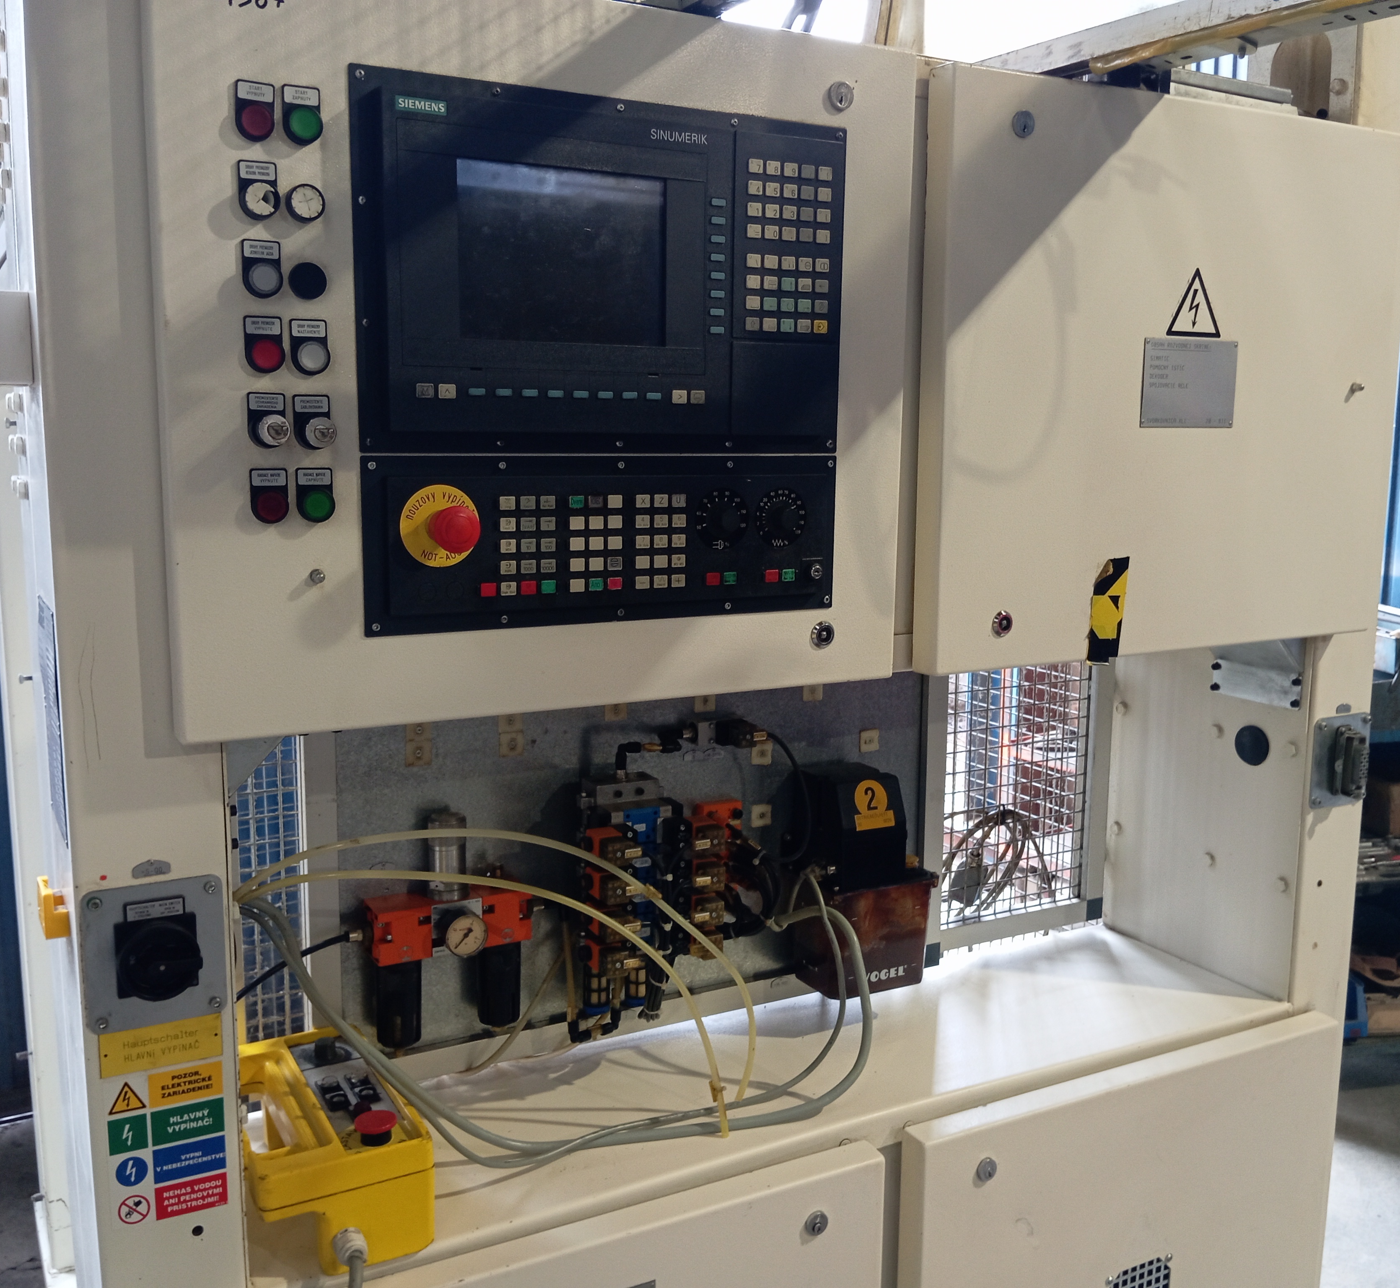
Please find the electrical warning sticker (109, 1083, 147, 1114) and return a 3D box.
[{"bbox_3d":[-0.494,0.391,1.196,0.031,0.027,0.002,-4,11,-28],"label":"electrical warning sticker"}]

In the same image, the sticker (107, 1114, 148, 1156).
[{"bbox_3d":[-0.495,0.426,1.202,0.032,0.032,0.002,-4,11,-28],"label":"sticker"}]

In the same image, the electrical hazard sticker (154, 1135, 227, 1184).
[{"bbox_3d":[-0.453,0.459,1.231,0.060,0.031,0.002,-4,11,-28],"label":"electrical hazard sticker"}]

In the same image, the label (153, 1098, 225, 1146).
[{"bbox_3d":[-0.452,0.423,1.225,0.060,0.031,0.002,-4,11,-28],"label":"label"}]

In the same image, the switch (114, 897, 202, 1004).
[{"bbox_3d":[-0.457,0.261,1.172,0.066,0.085,0.038,-4,11,-28],"label":"switch"}]

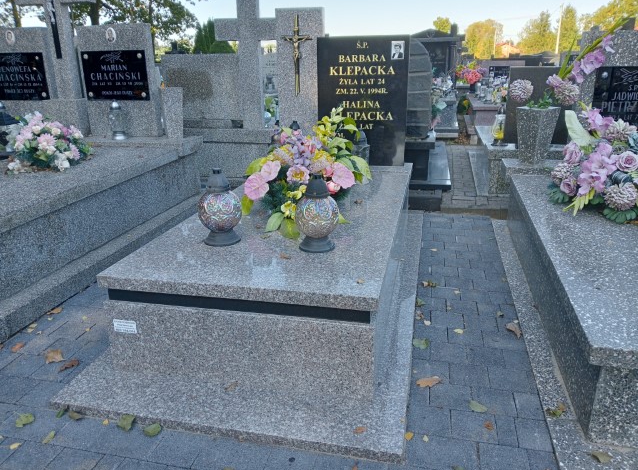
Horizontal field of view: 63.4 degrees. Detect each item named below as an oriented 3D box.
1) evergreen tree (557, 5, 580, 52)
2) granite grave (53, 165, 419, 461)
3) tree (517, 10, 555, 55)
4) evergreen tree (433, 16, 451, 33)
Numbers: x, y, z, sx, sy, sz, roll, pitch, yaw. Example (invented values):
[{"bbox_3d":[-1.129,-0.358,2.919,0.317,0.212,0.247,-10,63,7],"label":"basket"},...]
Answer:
[{"bbox_3d":[29.006,-23.579,61.059,2.788,6.507,2.648,4,19,12],"label":"evergreen tree"},{"bbox_3d":[-0.065,0.036,2.578,1.120,0.402,2.346,4,19,12],"label":"granite grave"},{"bbox_3d":[25.403,-23.179,60.956,4.413,5.879,4.193,4,19,12],"label":"tree"},{"bbox_3d":[14.252,-22.876,60.901,2.718,5.536,2.582,4,19,12],"label":"evergreen tree"}]

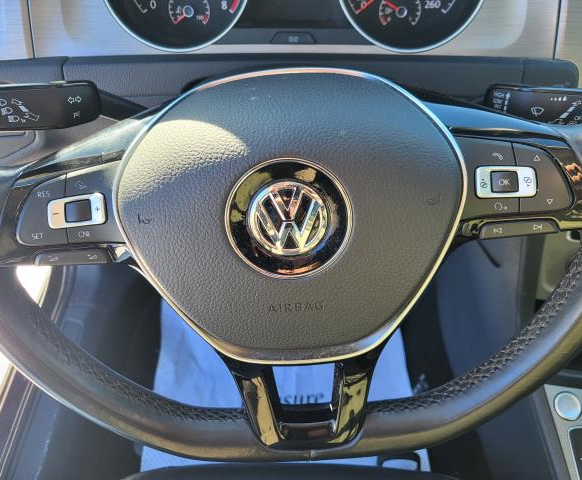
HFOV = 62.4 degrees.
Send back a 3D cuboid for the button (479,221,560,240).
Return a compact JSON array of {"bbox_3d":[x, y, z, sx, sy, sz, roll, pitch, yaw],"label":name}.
[{"bbox_3d":[0.119,-0.006,0.254,0.041,0.011,0.010,-4,23,3],"label":"button"}]

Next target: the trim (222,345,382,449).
[{"bbox_3d":[0.009,0.096,0.301,0.096,0.062,0.032,-4,23,3],"label":"trim"}]

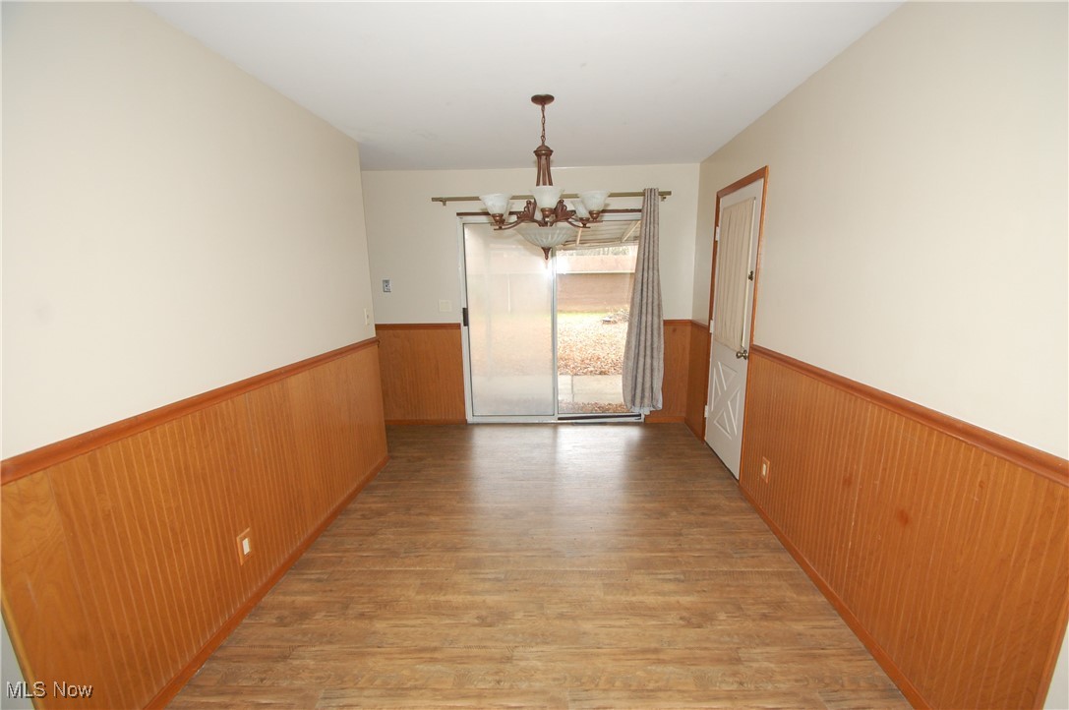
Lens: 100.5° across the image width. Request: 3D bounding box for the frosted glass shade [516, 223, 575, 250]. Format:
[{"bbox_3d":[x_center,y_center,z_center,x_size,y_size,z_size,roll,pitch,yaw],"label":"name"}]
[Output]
[{"bbox_3d":[0.072,-0.665,2.540,0.335,0.125,0.335,0,11,4],"label":"frosted glass shade"}]

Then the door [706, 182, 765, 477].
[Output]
[{"bbox_3d":[1.462,-0.158,3.337,0.045,2.020,0.765,0,11,4],"label":"door"}]

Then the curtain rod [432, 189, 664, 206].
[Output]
[{"bbox_3d":[0.140,-1.419,4.029,2.150,0.065,0.090,0,11,3],"label":"curtain rod"}]

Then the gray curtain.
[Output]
[{"bbox_3d":[1.032,-0.457,4.142,0.380,2.080,0.140,0,11,3],"label":"gray curtain"}]

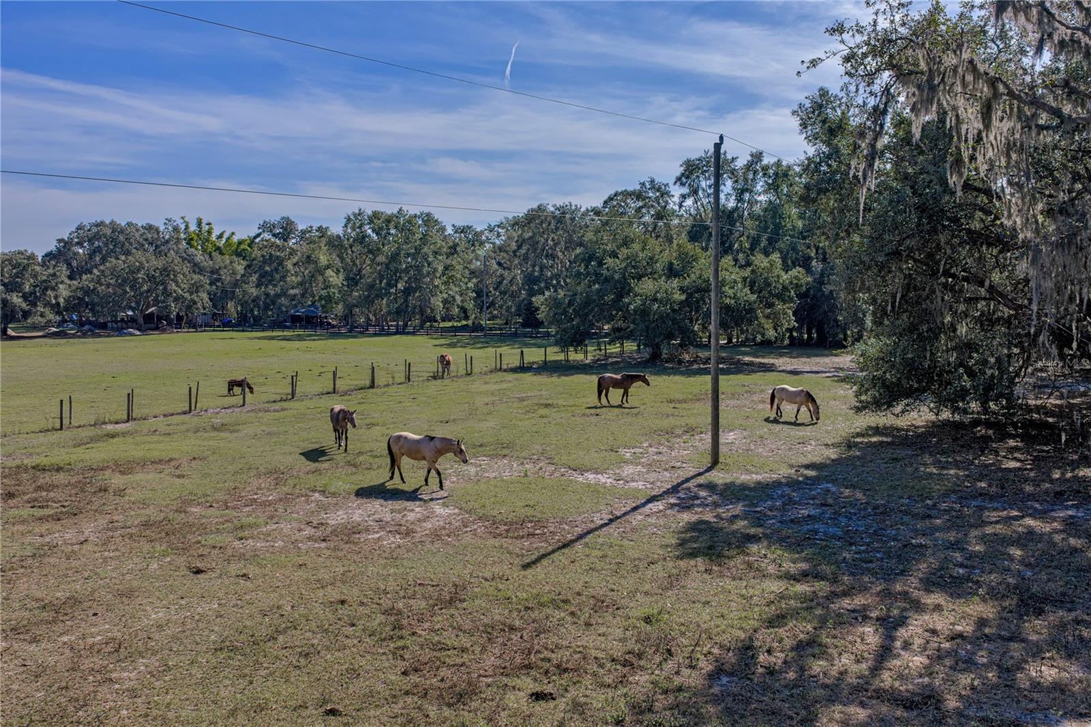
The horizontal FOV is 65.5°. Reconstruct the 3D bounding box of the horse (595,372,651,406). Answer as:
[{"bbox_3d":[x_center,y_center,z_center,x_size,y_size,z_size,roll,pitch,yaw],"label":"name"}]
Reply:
[{"bbox_3d":[3.870,1.252,41.742,2.620,1.530,0.600,-1,4,-8],"label":"horse"}]

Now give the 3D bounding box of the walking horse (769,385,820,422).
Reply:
[{"bbox_3d":[11.019,1.750,37.545,2.200,1.450,0.600,3,6,38],"label":"walking horse"}]

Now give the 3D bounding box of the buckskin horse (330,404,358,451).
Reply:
[{"bbox_3d":[-7.297,2.319,30.844,0.660,1.480,2.150,-2,5,-24],"label":"buckskin horse"}]

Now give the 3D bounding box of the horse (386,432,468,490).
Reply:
[{"bbox_3d":[-3.409,2.720,24.242,2.520,1.520,0.600,3,5,32],"label":"horse"}]

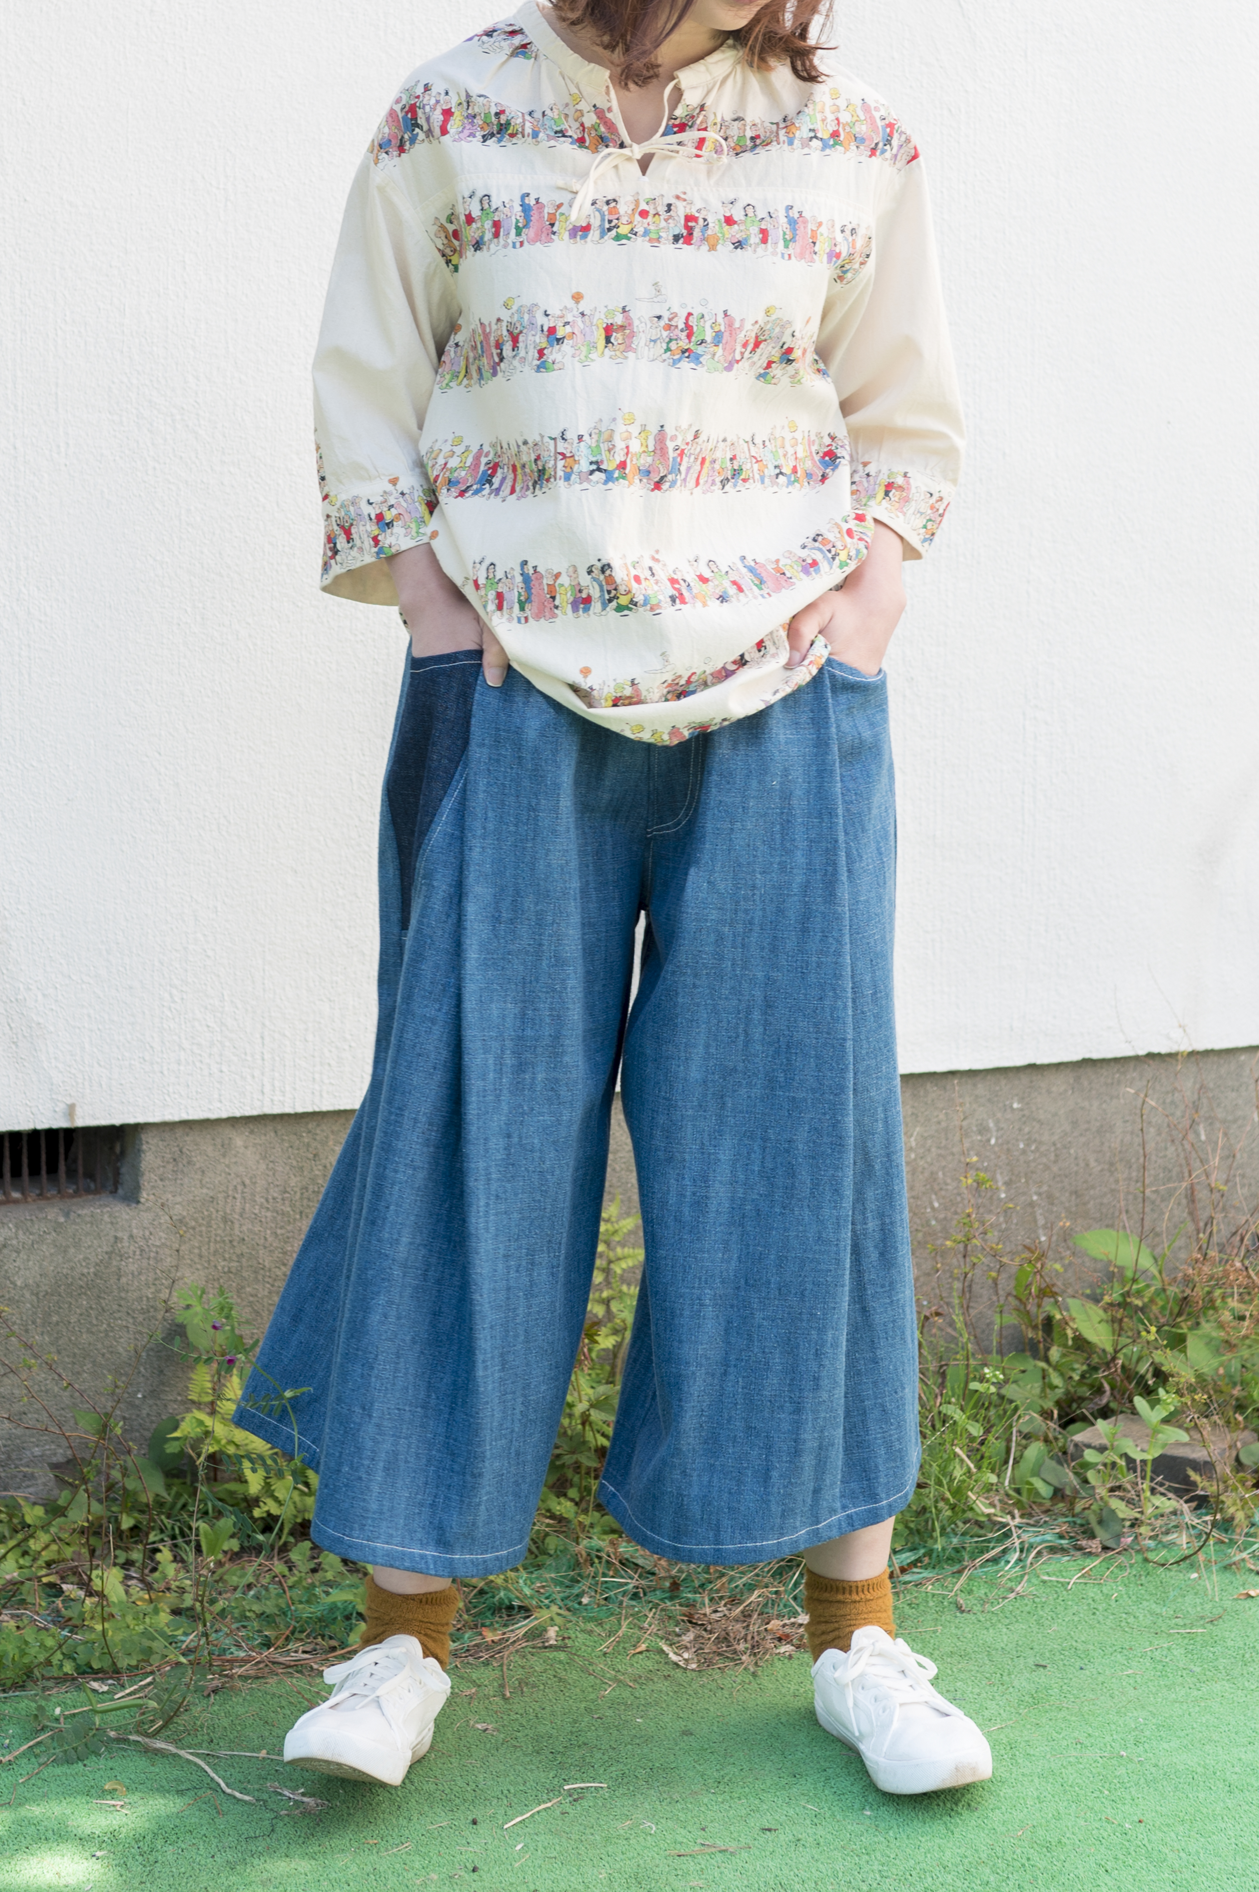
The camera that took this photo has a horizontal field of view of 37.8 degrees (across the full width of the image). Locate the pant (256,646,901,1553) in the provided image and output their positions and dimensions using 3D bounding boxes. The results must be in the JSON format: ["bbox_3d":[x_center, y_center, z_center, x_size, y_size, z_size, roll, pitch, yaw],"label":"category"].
[{"bbox_3d":[-0.056,0.097,1.538,0.585,0.780,0.360,0,3,0],"label":"pant"}]

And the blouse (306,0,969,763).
[{"bbox_3d":[0.007,-0.455,1.466,0.530,0.590,0.300,0,3,0],"label":"blouse"}]

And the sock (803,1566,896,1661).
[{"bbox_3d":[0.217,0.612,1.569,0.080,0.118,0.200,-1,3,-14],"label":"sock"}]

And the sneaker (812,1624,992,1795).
[{"bbox_3d":[0.222,0.629,1.550,0.100,0.112,0.247,-1,3,-14],"label":"sneaker"}]

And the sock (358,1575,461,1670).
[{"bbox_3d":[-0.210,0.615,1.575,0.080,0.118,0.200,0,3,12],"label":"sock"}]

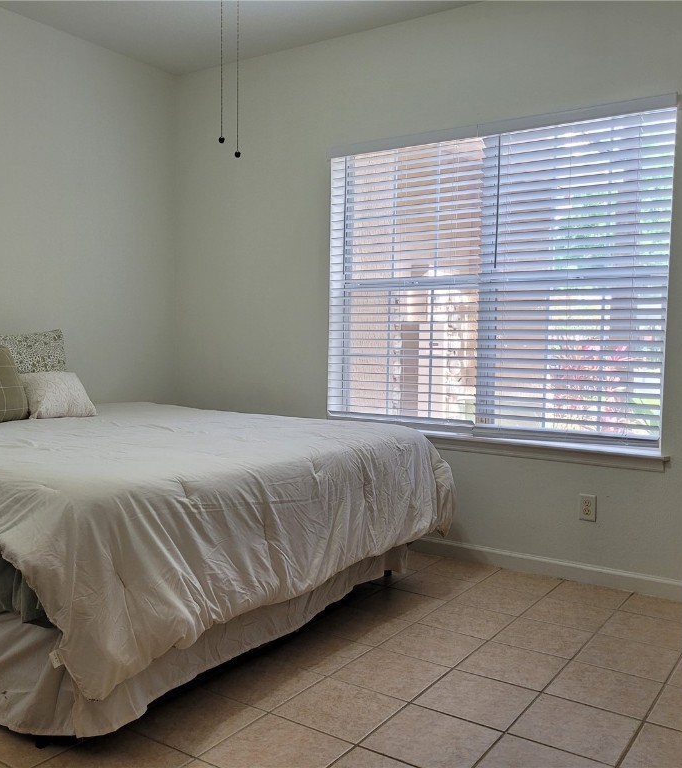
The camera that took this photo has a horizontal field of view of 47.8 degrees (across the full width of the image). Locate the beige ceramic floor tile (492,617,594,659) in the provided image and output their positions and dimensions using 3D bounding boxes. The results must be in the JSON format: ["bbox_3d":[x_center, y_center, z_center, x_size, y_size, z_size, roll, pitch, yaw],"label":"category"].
[{"bbox_3d":[0.755,0.953,2.876,0.299,0.012,0.299,3,4,33],"label":"beige ceramic floor tile"}]

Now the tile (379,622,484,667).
[{"bbox_3d":[0.339,0.959,2.823,0.302,0.010,0.302,3,4,33],"label":"tile"}]

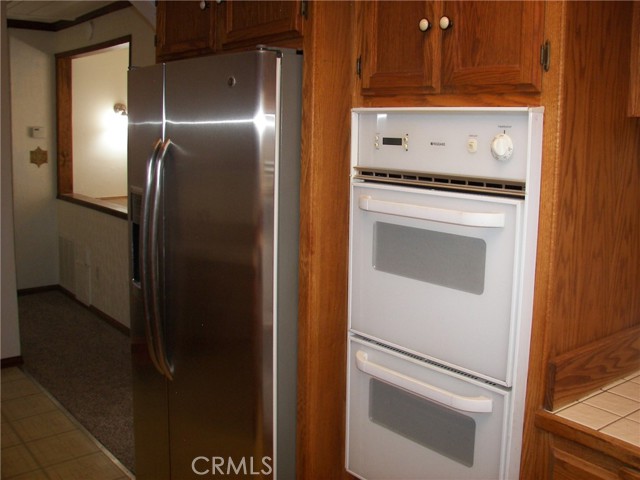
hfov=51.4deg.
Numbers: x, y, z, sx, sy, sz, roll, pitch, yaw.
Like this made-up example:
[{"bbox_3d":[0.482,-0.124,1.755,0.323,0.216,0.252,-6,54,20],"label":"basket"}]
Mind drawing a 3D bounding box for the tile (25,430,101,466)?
[{"bbox_3d":[-1.262,1.018,3.260,0.285,0.010,0.298,-6,11,-39],"label":"tile"}]

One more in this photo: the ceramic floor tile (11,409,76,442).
[{"bbox_3d":[-1.450,0.976,3.499,0.285,0.010,0.298,-6,11,-39],"label":"ceramic floor tile"}]

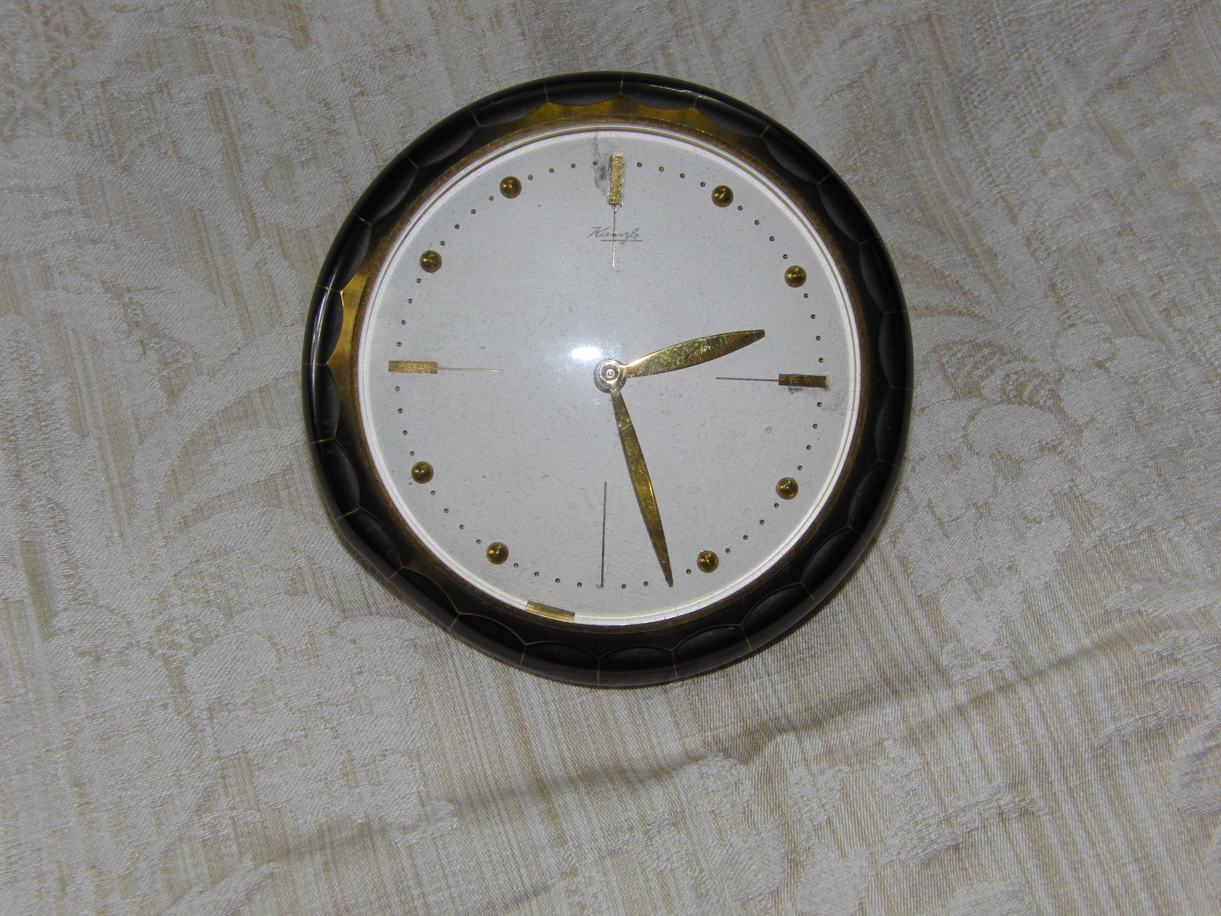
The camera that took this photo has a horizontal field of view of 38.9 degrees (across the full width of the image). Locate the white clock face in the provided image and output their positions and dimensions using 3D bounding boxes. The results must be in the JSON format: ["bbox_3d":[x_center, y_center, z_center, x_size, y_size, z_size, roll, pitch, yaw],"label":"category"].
[{"bbox_3d":[-0.001,-0.022,0.437,0.138,0.029,0.138,2,89,-1],"label":"white clock face"}]

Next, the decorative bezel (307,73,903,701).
[{"bbox_3d":[-0.001,-0.020,0.438,0.154,0.030,0.154,2,89,-1],"label":"decorative bezel"}]

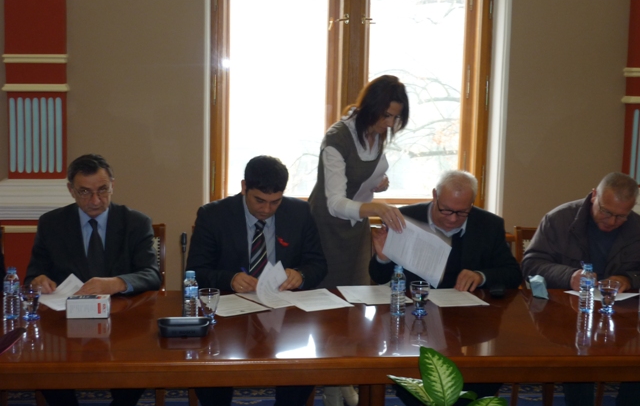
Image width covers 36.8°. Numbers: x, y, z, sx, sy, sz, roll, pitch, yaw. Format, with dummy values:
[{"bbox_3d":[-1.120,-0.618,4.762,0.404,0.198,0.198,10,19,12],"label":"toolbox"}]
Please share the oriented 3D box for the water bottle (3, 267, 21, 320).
[{"bbox_3d":[-1.127,0.328,3.512,0.059,0.192,0.059,-1,8,-18],"label":"water bottle"}]

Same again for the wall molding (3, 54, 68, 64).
[{"bbox_3d":[-1.613,-0.818,5.445,0.375,0.054,0.070,1,7,-5],"label":"wall molding"}]

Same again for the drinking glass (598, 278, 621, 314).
[{"bbox_3d":[1.156,0.378,3.824,0.077,0.122,0.077,4,8,17],"label":"drinking glass"}]

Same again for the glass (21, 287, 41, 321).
[{"bbox_3d":[-1.057,0.364,3.514,0.077,0.122,0.077,-1,8,-17],"label":"glass"}]

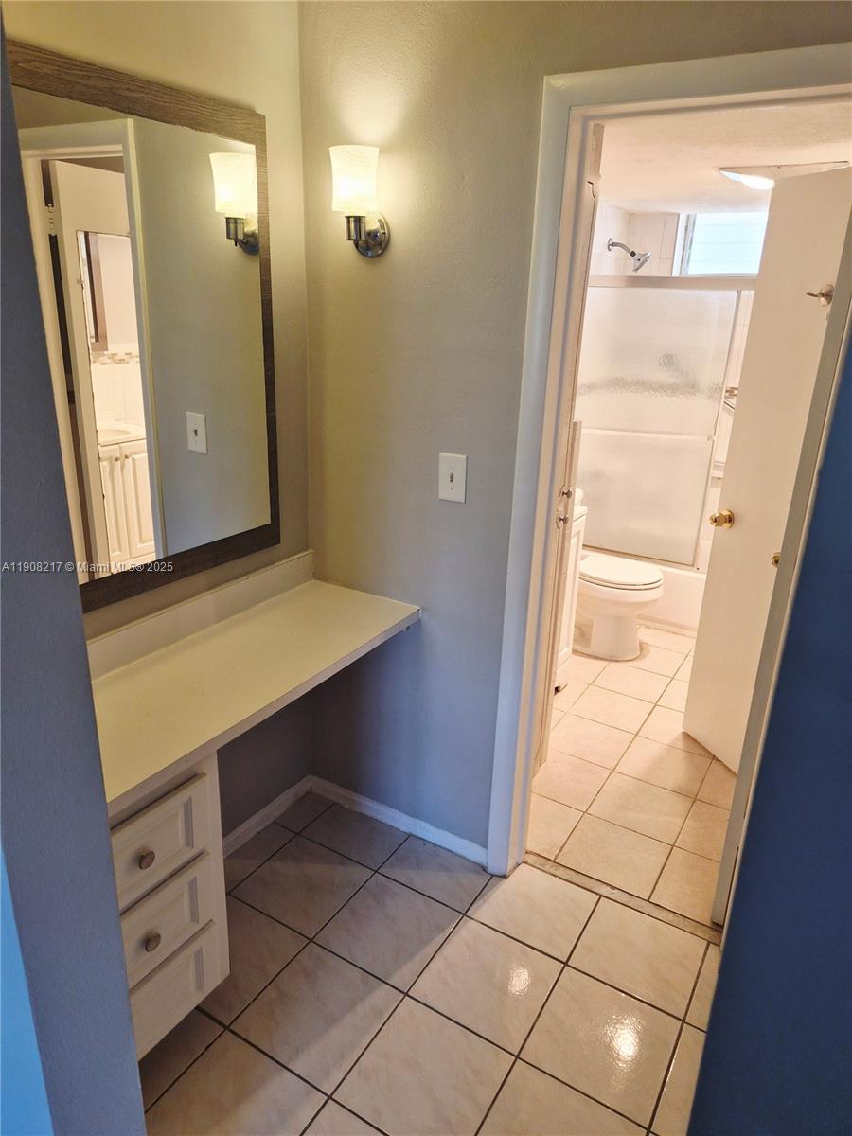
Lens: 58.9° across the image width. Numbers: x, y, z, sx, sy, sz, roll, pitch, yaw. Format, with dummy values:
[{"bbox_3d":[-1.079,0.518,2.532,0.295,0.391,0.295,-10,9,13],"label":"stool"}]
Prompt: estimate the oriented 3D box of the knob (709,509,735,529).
[{"bbox_3d":[1.079,-0.175,2.766,0.062,0.069,0.069,-4,21,-17],"label":"knob"}]

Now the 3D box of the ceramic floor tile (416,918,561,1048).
[{"bbox_3d":[0.162,1.064,1.947,0.300,0.010,0.302,13,23,29],"label":"ceramic floor tile"}]

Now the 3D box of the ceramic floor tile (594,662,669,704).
[{"bbox_3d":[0.971,0.537,3.541,0.299,0.010,0.297,13,23,29],"label":"ceramic floor tile"}]

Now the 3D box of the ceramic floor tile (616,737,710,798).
[{"bbox_3d":[0.909,0.756,2.885,0.296,0.010,0.296,14,23,28],"label":"ceramic floor tile"}]

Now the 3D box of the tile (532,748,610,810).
[{"bbox_3d":[0.522,0.787,2.797,0.251,0.010,0.297,13,23,29],"label":"tile"}]

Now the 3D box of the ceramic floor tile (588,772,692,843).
[{"bbox_3d":[0.754,0.837,2.643,0.296,0.010,0.296,14,23,28],"label":"ceramic floor tile"}]

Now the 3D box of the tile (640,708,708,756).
[{"bbox_3d":[1.073,0.681,3.152,0.299,0.010,0.297,13,23,29],"label":"tile"}]

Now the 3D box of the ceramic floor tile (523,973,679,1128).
[{"bbox_3d":[0.423,1.127,1.801,0.301,0.010,0.303,14,23,28],"label":"ceramic floor tile"}]

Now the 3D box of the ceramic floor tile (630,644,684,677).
[{"bbox_3d":[1.117,0.452,3.755,0.296,0.010,0.296,14,23,28],"label":"ceramic floor tile"}]

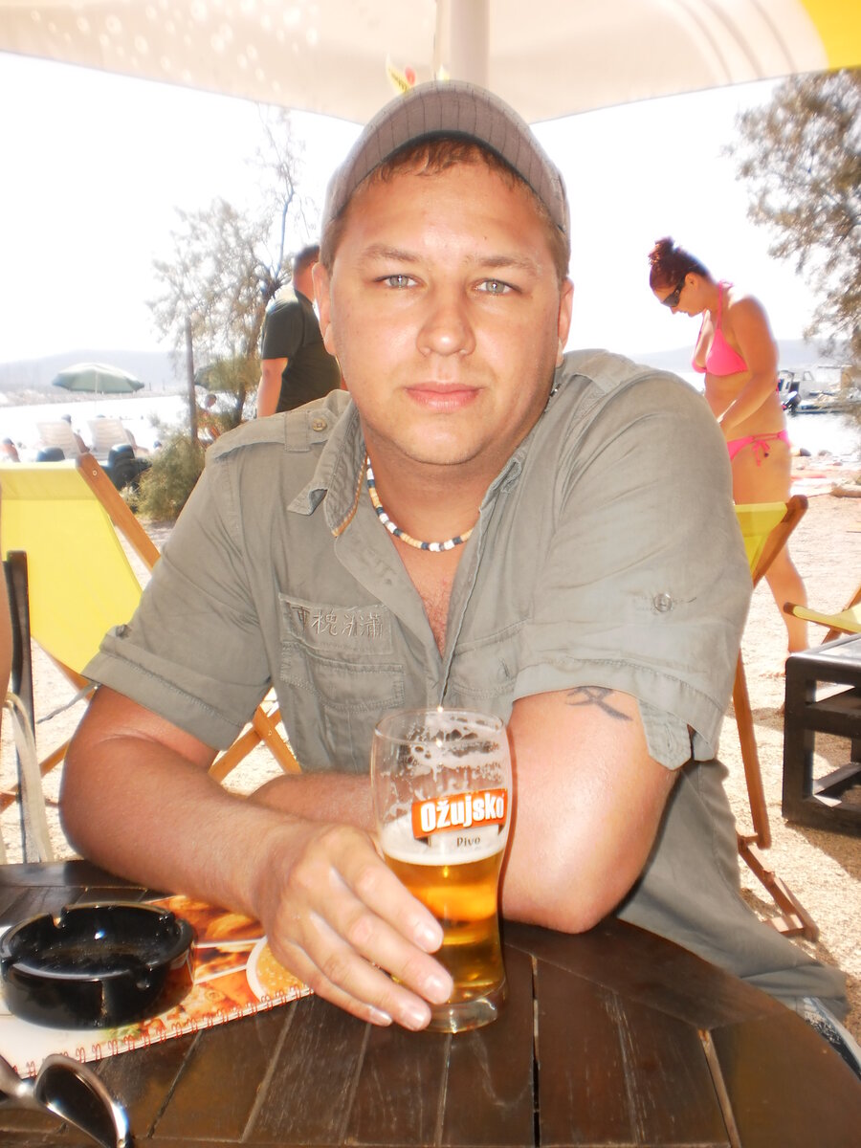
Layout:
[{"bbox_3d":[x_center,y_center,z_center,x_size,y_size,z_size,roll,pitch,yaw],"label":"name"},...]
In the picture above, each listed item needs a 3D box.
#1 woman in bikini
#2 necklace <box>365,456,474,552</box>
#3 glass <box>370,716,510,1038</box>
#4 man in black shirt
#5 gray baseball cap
[{"bbox_3d":[1.101,-0.421,4.416,0.570,1.615,0.470,-4,10,-22],"label":"woman in bikini"},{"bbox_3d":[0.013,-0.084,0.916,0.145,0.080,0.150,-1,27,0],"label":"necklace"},{"bbox_3d":[0.006,0.159,0.651,0.076,0.158,0.076,-1,9,0],"label":"glass"},{"bbox_3d":[-0.614,-0.723,5.960,0.380,1.750,0.500,4,10,25],"label":"man in black shirt"},{"bbox_3d":[0.012,-0.294,0.864,0.178,0.120,0.260,-1,-4,0],"label":"gray baseball cap"}]

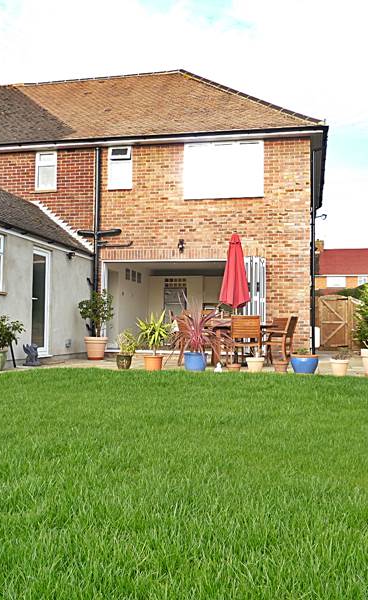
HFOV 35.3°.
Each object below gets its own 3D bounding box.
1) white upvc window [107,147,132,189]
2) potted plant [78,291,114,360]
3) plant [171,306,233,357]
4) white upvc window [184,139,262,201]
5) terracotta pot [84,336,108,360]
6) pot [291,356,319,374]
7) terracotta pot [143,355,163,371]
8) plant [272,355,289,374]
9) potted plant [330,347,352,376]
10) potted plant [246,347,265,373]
[{"bbox_3d":[-1.451,-3.000,13.205,0.585,1.008,0.100,0,-3,12],"label":"white upvc window"},{"bbox_3d":[-1.696,0.494,11.200,0.684,1.357,0.660,0,-3,12],"label":"potted plant"},{"bbox_3d":[0.263,0.459,8.700,0.974,0.783,0.900,0,-3,12],"label":"plant"},{"bbox_3d":[0.881,-2.842,12.777,1.795,1.370,0.100,0,-3,12],"label":"white upvc window"},{"bbox_3d":[-1.731,0.963,11.461,0.460,0.455,0.460,1,-3,0],"label":"terracotta pot"},{"bbox_3d":[1.780,0.950,8.507,0.410,0.277,0.410,0,-3,12],"label":"pot"},{"bbox_3d":[-0.454,0.957,8.686,0.280,0.222,0.280,1,-3,0],"label":"terracotta pot"},{"bbox_3d":[1.441,0.954,8.607,0.225,0.269,0.225,0,-3,12],"label":"plant"},{"bbox_3d":[2.213,0.871,8.120,0.303,0.408,0.290,0,-3,12],"label":"potted plant"},{"bbox_3d":[1.069,0.890,8.630,0.265,0.390,0.265,0,-3,12],"label":"potted plant"}]

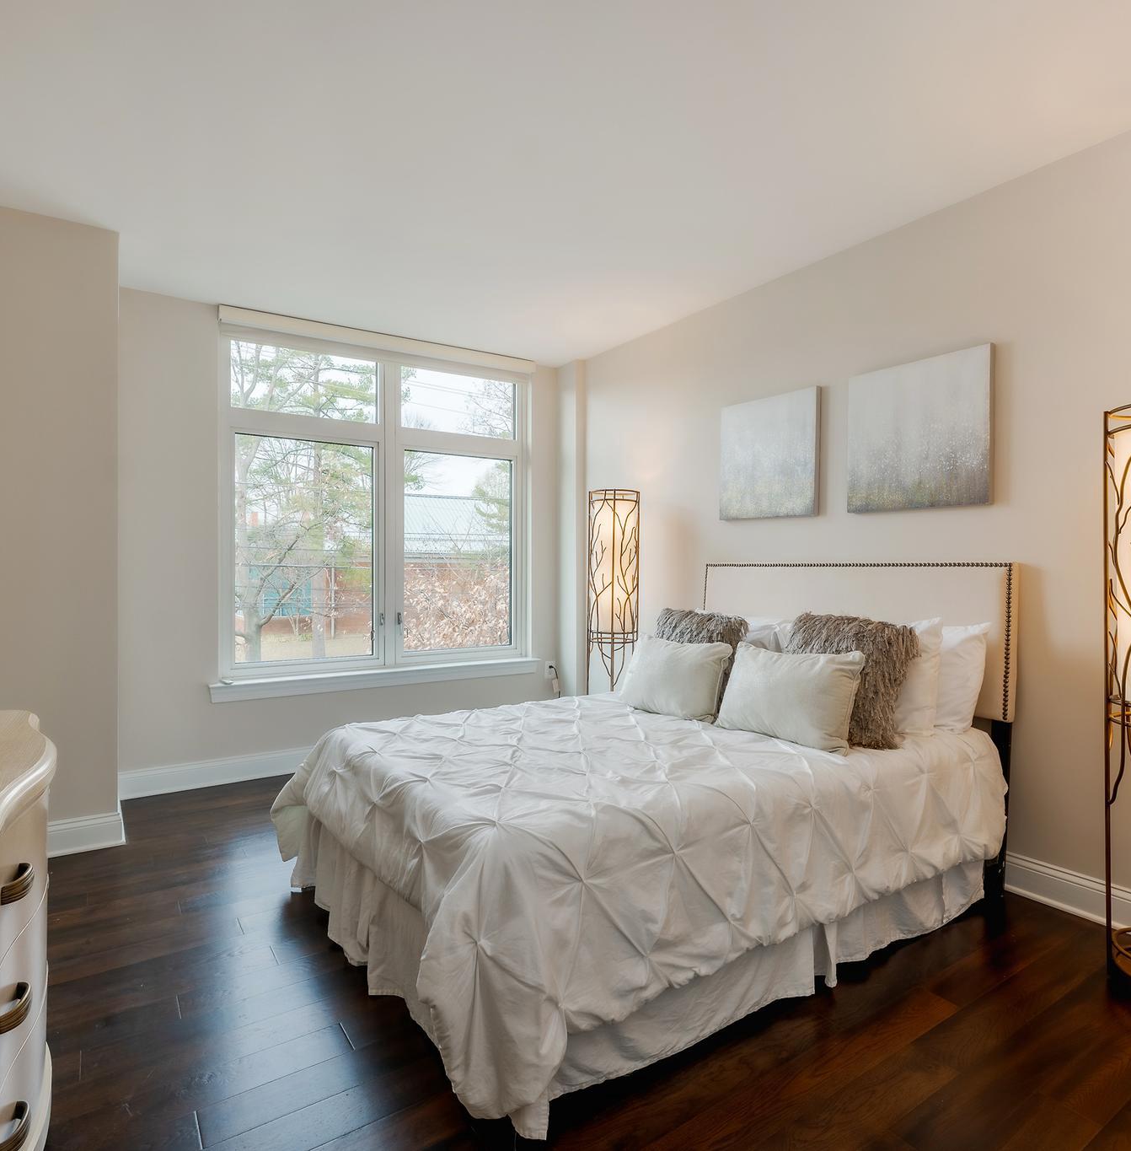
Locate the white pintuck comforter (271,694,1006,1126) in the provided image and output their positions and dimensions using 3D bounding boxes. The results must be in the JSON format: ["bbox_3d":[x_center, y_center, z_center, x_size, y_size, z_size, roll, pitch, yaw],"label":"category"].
[{"bbox_3d":[0.236,0.872,2.564,2.100,0.570,1.660,0,0,-35],"label":"white pintuck comforter"}]

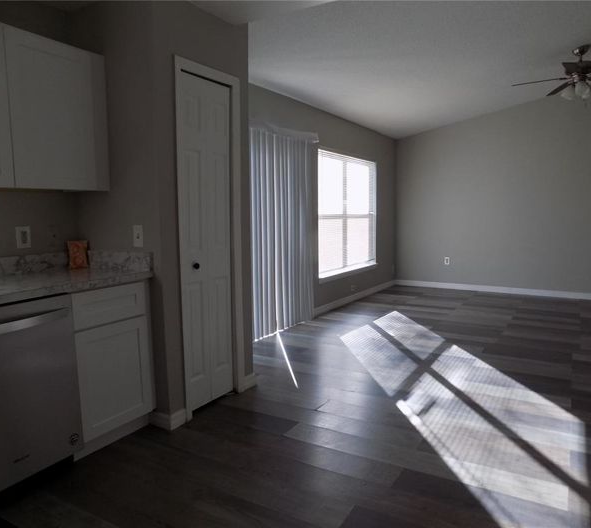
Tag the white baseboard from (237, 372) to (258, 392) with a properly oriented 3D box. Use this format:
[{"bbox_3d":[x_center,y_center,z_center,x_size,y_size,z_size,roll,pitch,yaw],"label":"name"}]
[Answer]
[{"bbox_3d":[-0.340,0.836,3.302,0.022,0.095,0.205,3,7,31],"label":"white baseboard"}]

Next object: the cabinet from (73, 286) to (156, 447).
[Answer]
[{"bbox_3d":[-1.194,0.482,2.644,0.610,0.763,0.488,3,7,31],"label":"cabinet"}]

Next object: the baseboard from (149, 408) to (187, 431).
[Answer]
[{"bbox_3d":[-0.748,0.898,2.775,0.176,0.094,0.130,3,7,31],"label":"baseboard"}]

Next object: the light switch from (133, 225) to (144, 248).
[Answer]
[{"bbox_3d":[-0.892,-0.158,2.675,0.073,0.118,0.009,3,7,31],"label":"light switch"}]

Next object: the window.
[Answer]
[{"bbox_3d":[0.697,-0.657,6.261,0.110,1.513,1.834,3,7,31],"label":"window"}]

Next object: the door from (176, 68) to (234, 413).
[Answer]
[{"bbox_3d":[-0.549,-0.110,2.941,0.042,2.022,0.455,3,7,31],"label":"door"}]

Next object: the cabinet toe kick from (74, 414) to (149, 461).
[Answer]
[{"bbox_3d":[-0.989,0.920,2.558,0.017,0.102,0.488,3,7,31],"label":"cabinet toe kick"}]

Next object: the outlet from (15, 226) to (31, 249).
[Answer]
[{"bbox_3d":[-1.528,-0.148,2.633,0.010,0.117,0.076,3,7,31],"label":"outlet"}]

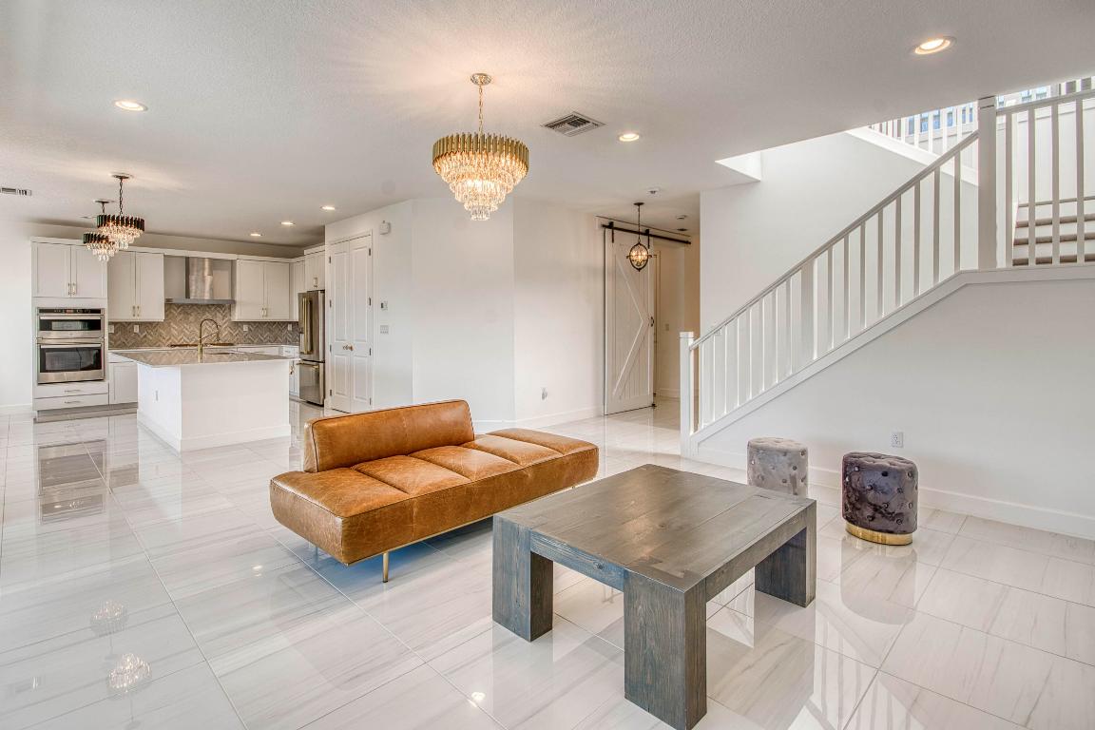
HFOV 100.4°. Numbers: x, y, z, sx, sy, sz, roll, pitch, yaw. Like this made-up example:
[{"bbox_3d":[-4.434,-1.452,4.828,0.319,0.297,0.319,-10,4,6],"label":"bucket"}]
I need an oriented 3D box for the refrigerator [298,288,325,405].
[{"bbox_3d":[-3.700,-0.302,7.741,0.861,1.837,0.718,4,6,43],"label":"refrigerator"}]

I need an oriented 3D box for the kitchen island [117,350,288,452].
[{"bbox_3d":[-4.429,0.343,5.811,2.574,0.929,1.342,4,6,45],"label":"kitchen island"}]

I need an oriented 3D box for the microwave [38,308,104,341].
[{"bbox_3d":[-7.100,-0.613,6.802,0.694,0.454,0.426,-4,6,-44],"label":"microwave"}]

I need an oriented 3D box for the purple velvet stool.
[{"bbox_3d":[2.180,0.864,2.999,0.410,0.480,0.410,0,4,0],"label":"purple velvet stool"}]

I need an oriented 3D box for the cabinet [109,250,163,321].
[{"bbox_3d":[-6.824,-1.288,7.538,0.740,1.120,0.340,-3,5,-41],"label":"cabinet"}]

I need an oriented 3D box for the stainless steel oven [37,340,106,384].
[{"bbox_3d":[-7.251,-0.079,6.964,0.720,0.650,0.570,-3,5,-41],"label":"stainless steel oven"}]

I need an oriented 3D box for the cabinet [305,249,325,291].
[{"bbox_3d":[-3.650,-1.569,7.774,0.900,0.630,0.600,3,5,40],"label":"cabinet"}]

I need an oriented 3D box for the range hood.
[{"bbox_3d":[-6.042,-1.462,7.939,0.917,0.808,0.473,-4,6,-44],"label":"range hood"}]

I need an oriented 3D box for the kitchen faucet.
[{"bbox_3d":[-4.071,-0.312,5.489,0.250,0.460,0.080,-3,5,-40],"label":"kitchen faucet"}]

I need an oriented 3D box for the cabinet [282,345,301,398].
[{"bbox_3d":[-4.324,0.108,8.238,0.814,0.919,0.576,4,6,43],"label":"cabinet"}]

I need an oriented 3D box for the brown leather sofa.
[{"bbox_3d":[-0.648,0.686,3.111,0.903,0.777,1.941,4,6,43],"label":"brown leather sofa"}]

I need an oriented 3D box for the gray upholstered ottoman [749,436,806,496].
[{"bbox_3d":[1.736,0.825,3.450,0.410,0.475,0.410,0,4,0],"label":"gray upholstered ottoman"}]

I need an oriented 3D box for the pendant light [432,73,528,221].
[{"bbox_3d":[-0.413,-1.341,2.835,0.600,0.880,0.600,0,4,0],"label":"pendant light"}]

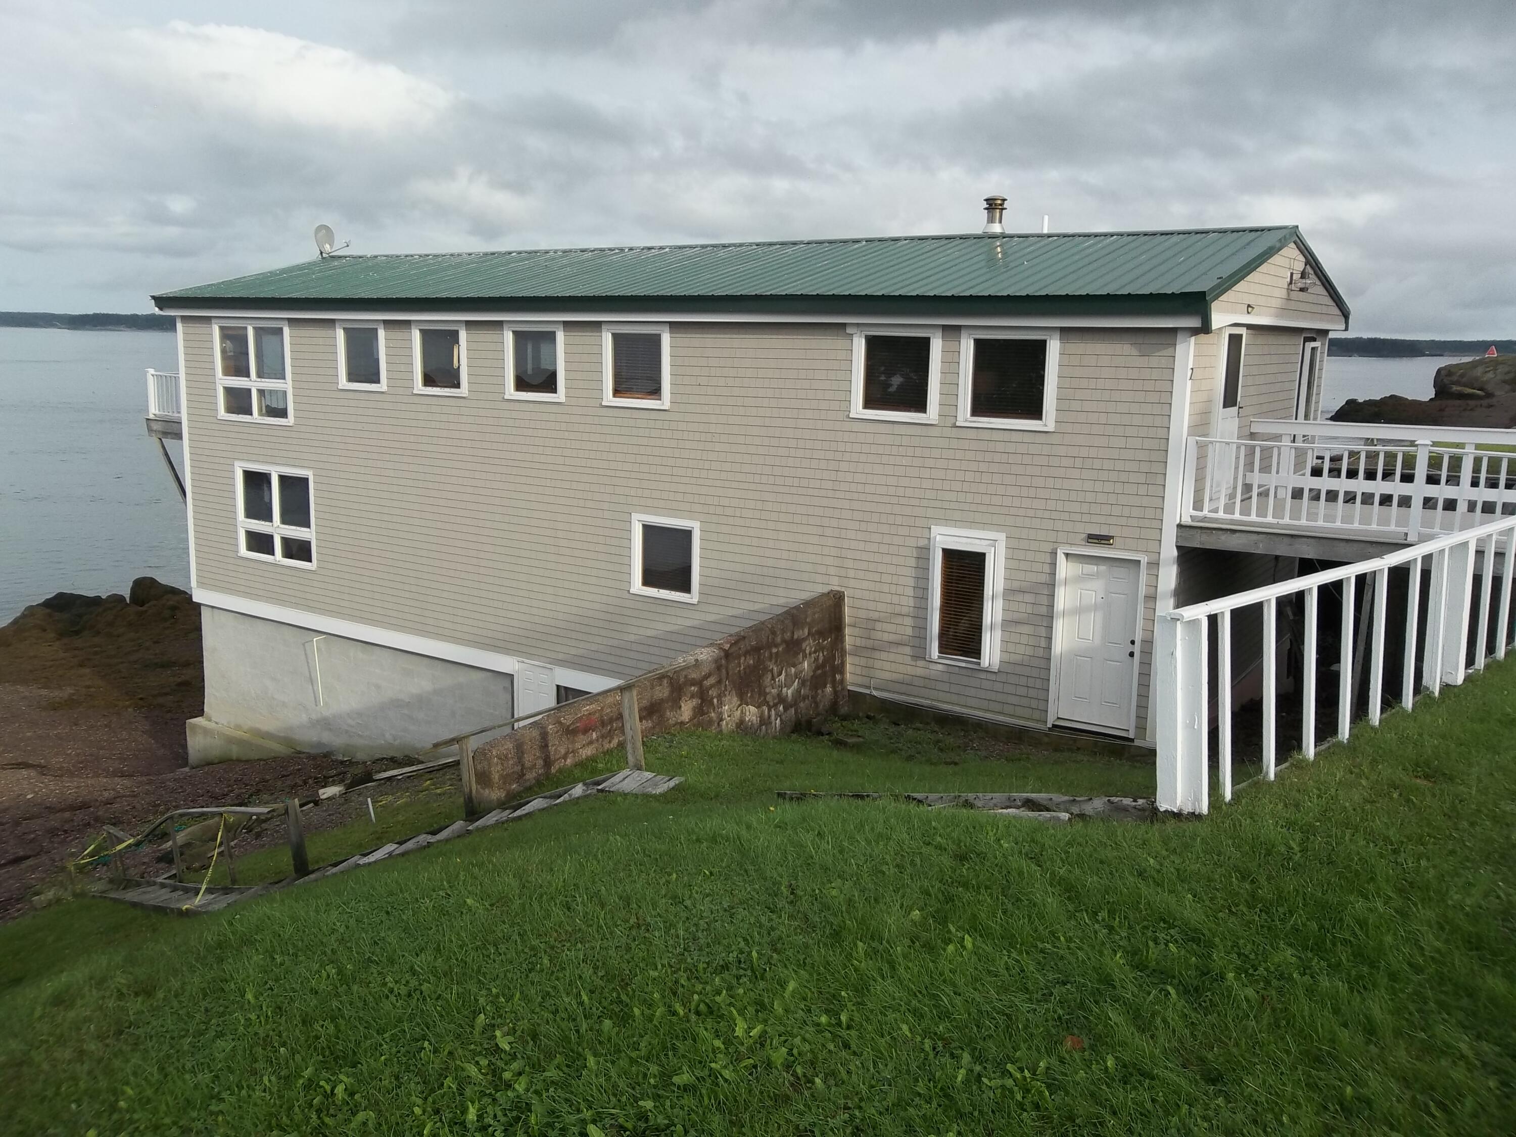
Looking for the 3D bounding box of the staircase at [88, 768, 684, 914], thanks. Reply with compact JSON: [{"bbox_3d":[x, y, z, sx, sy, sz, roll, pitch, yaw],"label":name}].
[{"bbox_3d":[-3.485,2.533,10.919,5.622,1.420,0.800,1,11,3],"label":"staircase"}]

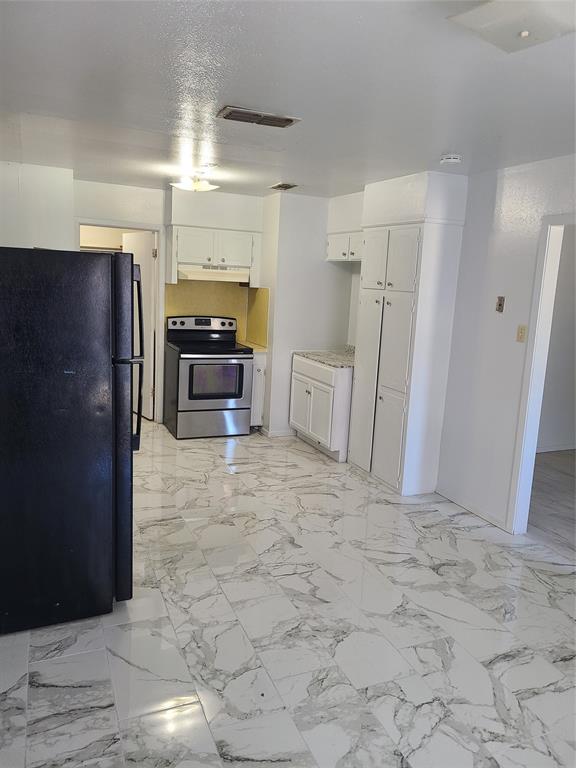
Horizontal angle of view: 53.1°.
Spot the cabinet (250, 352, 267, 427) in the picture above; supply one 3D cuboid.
[{"bbox_3d":[-0.449,0.040,6.339,0.175,0.872,0.625,-2,12,-23],"label":"cabinet"}]

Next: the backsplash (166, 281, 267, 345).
[{"bbox_3d":[-0.760,-0.719,6.041,0.935,0.615,0.635,-2,12,-23],"label":"backsplash"}]

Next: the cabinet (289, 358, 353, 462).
[{"bbox_3d":[0.514,0.199,5.716,0.615,0.880,0.935,-2,12,-23],"label":"cabinet"}]

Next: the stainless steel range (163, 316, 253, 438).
[{"bbox_3d":[-0.840,-0.083,6.052,0.757,1.185,0.685,-2,12,-23],"label":"stainless steel range"}]

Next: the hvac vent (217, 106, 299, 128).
[{"bbox_3d":[-0.151,-1.331,2.907,0.398,0.015,0.202,-2,12,-23],"label":"hvac vent"}]

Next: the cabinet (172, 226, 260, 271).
[{"bbox_3d":[-0.781,-1.400,6.016,0.938,0.380,0.405,-2,12,-23],"label":"cabinet"}]

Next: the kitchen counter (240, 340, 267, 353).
[{"bbox_3d":[-0.424,-0.408,6.246,0.177,0.044,0.650,-2,12,-23],"label":"kitchen counter"}]

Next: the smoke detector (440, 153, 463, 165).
[{"bbox_3d":[1.004,-1.386,3.546,0.125,0.042,0.125,-2,12,-23],"label":"smoke detector"}]

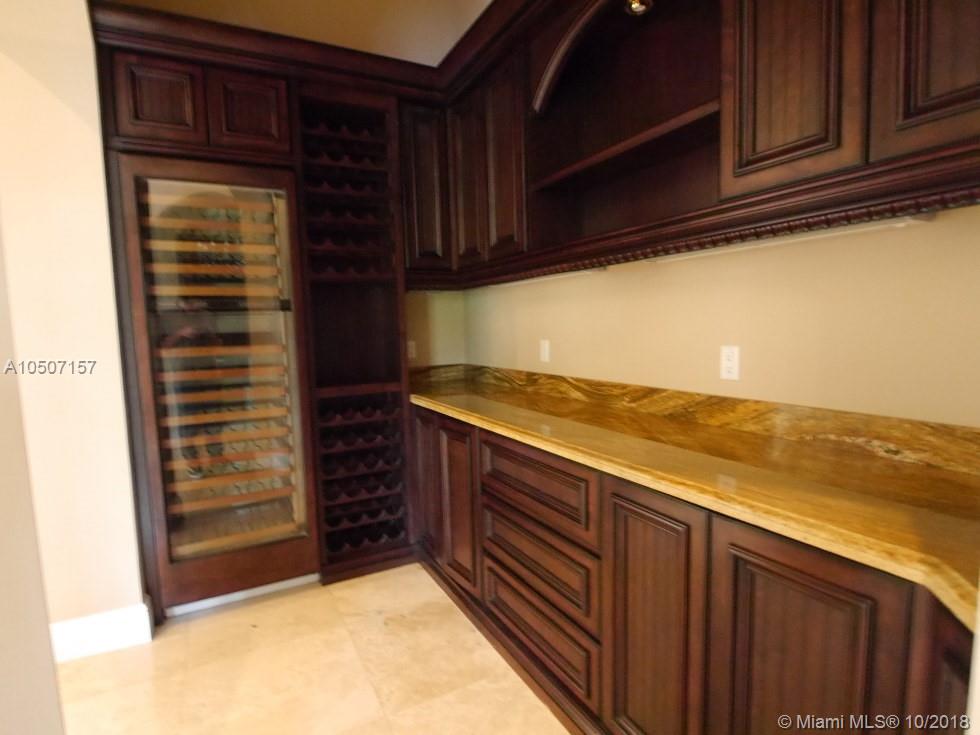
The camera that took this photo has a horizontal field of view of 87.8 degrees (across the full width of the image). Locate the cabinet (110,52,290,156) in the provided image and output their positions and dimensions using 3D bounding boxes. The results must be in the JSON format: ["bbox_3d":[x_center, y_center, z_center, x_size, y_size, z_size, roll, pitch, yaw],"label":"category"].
[{"bbox_3d":[-1.403,-1.193,2.545,0.696,0.358,0.600,-4,5,-28],"label":"cabinet"}]

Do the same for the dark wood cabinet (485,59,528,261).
[{"bbox_3d":[0.200,-0.953,2.392,0.320,0.864,0.356,-4,5,-28],"label":"dark wood cabinet"}]

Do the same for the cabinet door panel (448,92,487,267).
[{"bbox_3d":[-0.100,-0.919,2.616,0.025,0.786,0.368,-4,6,-28],"label":"cabinet door panel"}]

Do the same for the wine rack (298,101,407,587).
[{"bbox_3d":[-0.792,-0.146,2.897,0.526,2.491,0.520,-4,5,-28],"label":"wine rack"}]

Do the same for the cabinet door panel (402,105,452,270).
[{"bbox_3d":[-0.347,-0.973,2.800,0.265,0.857,0.040,-4,5,-28],"label":"cabinet door panel"}]

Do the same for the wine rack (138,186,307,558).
[{"bbox_3d":[-1.347,0.005,2.633,0.632,1.756,0.560,-4,5,-28],"label":"wine rack"}]

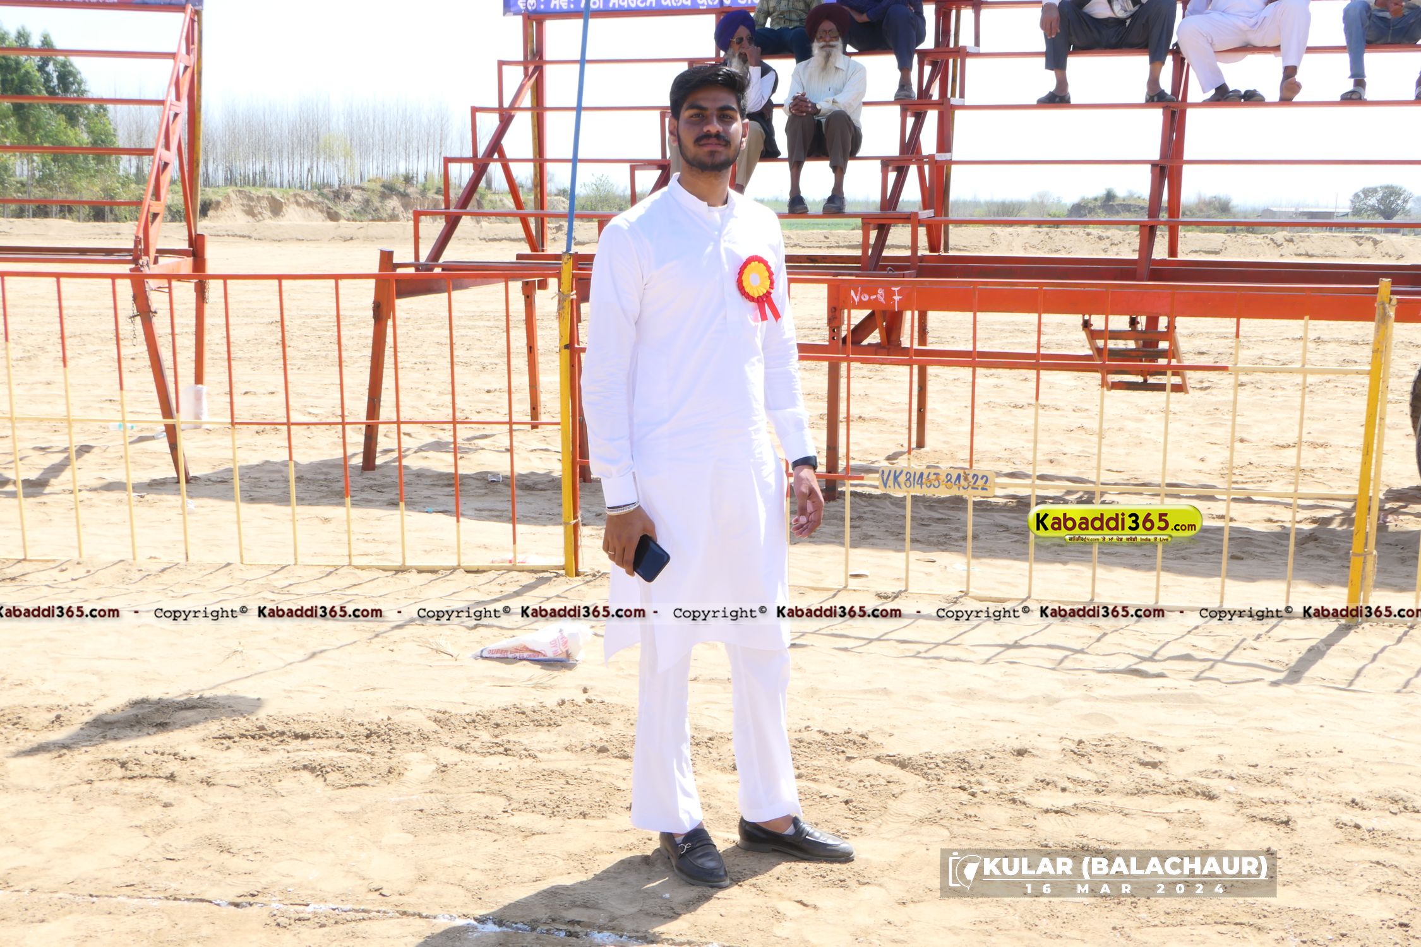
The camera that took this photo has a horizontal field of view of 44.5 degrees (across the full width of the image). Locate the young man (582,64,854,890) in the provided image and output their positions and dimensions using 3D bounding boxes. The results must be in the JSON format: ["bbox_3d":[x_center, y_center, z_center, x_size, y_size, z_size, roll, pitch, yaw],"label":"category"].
[{"bbox_3d":[-0.004,0.025,3.801,0.570,1.805,0.390,-4,10,-26],"label":"young man"}]

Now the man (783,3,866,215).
[{"bbox_3d":[0.611,-1.945,9.270,0.490,1.100,0.700,3,9,18],"label":"man"}]

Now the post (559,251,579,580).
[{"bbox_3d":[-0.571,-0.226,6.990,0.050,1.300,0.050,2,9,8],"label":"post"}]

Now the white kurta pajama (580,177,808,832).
[{"bbox_3d":[-0.028,0.083,3.851,0.530,1.469,0.330,-4,10,-26],"label":"white kurta pajama"}]

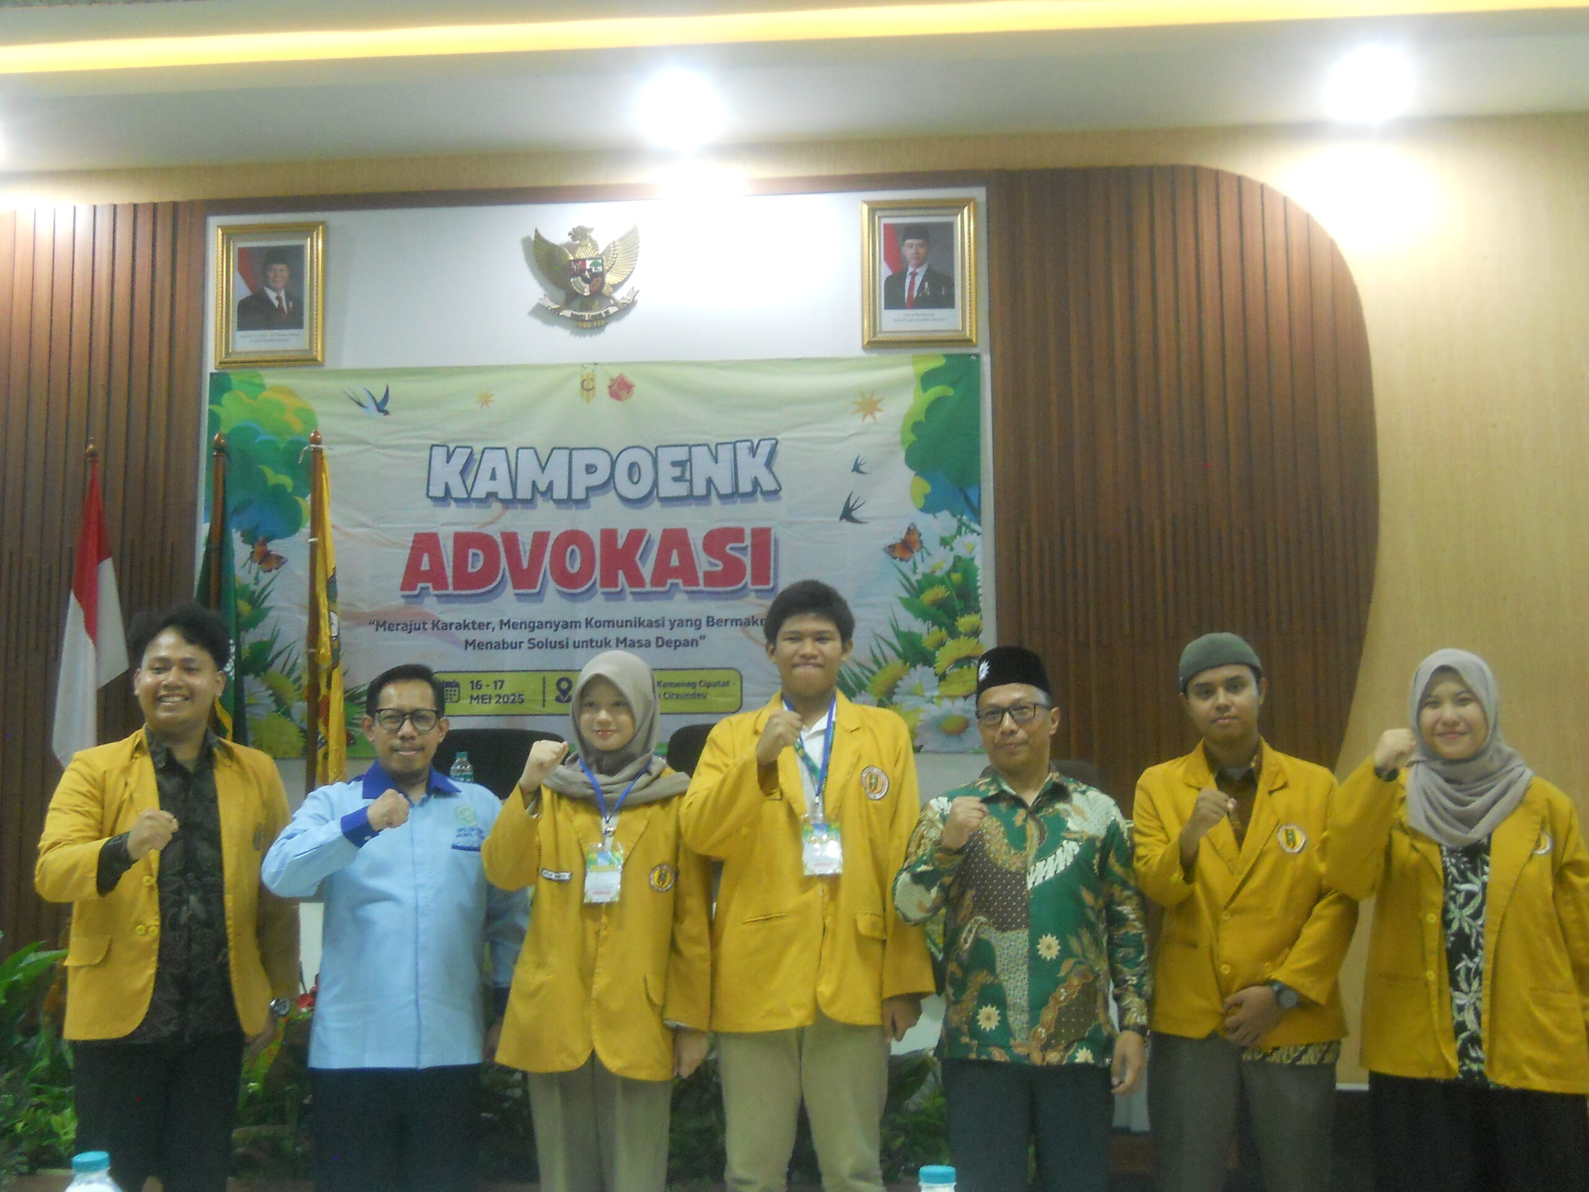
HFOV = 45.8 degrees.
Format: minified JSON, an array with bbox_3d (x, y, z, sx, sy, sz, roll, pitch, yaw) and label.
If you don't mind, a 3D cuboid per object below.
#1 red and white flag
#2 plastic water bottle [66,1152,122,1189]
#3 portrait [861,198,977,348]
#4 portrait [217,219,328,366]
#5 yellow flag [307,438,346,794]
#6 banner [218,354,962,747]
[{"bbox_3d":[-2.585,0.105,6.905,0.270,1.233,0.200,-1,-7,5],"label":"red and white flag"},{"bbox_3d":[-0.597,0.586,1.587,0.065,0.220,0.065,-1,-7,5],"label":"plastic water bottle"},{"bbox_3d":[0.476,-1.222,7.149,0.434,0.579,0.040,-1,-4,5],"label":"portrait"},{"bbox_3d":[-2.044,-1.173,7.359,0.434,0.577,0.040,-1,-4,5],"label":"portrait"},{"bbox_3d":[-1.625,0.092,6.534,0.140,1.260,0.140,-1,-7,5],"label":"yellow flag"},{"bbox_3d":[-0.790,-0.145,7.144,3.000,1.505,0.030,-1,-7,5],"label":"banner"}]

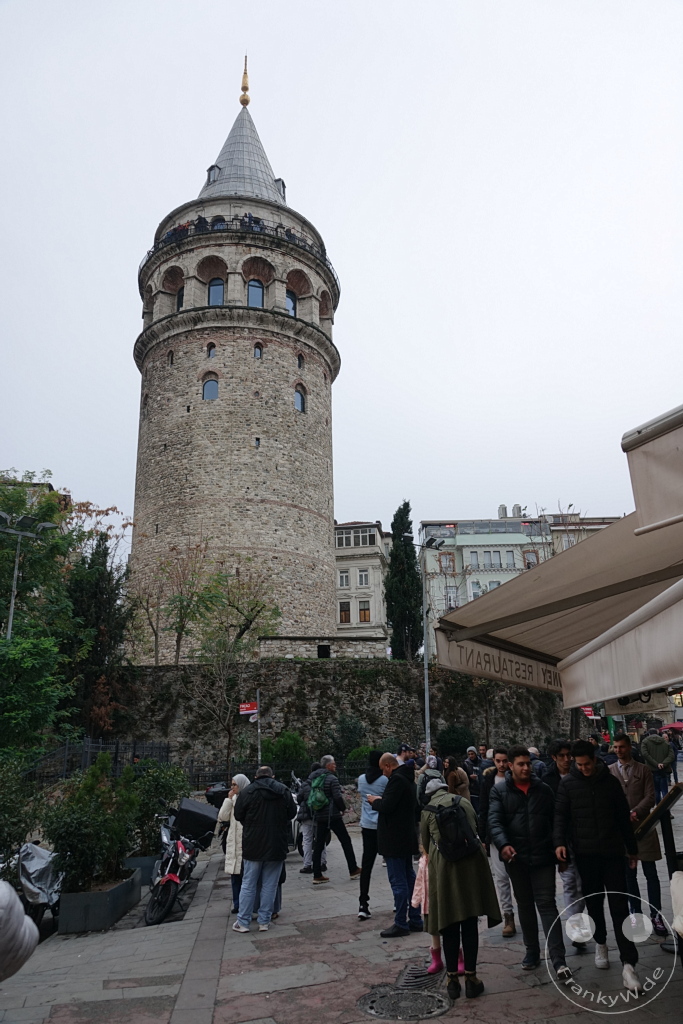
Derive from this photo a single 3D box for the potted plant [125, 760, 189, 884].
[{"bbox_3d":[-2.926,5.097,11.780,1.050,1.760,1.050,-2,-18,0],"label":"potted plant"}]

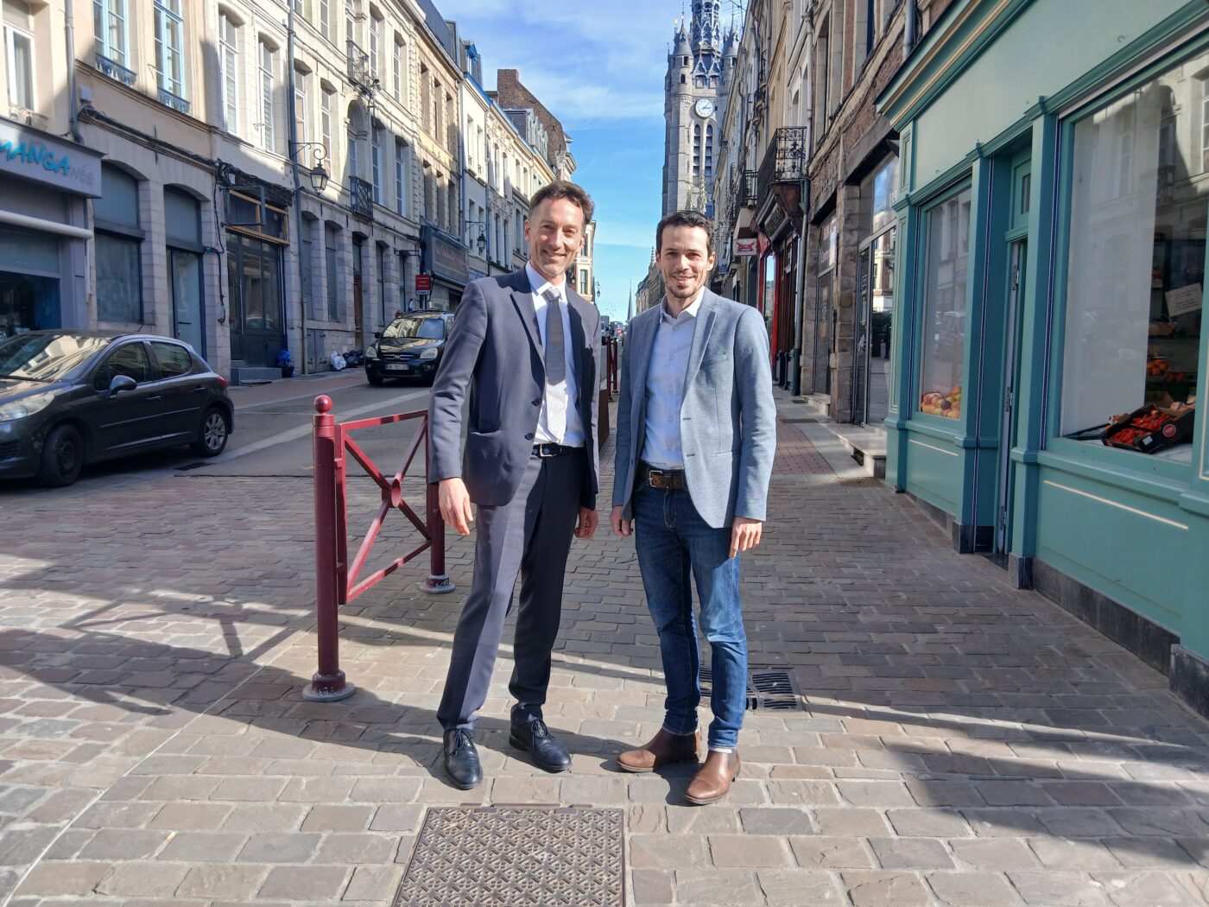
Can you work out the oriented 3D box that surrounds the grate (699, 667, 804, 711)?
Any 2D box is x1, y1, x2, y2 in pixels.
[{"bbox_3d":[0.557,0.936,3.539,0.410,0.040,0.420,1,8,5],"label":"grate"}]

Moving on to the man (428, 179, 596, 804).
[{"bbox_3d":[-0.282,0.105,2.824,0.530,1.846,0.380,-1,6,-16],"label":"man"}]

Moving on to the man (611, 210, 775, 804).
[{"bbox_3d":[0.270,0.159,2.767,0.520,1.759,0.380,3,6,23],"label":"man"}]

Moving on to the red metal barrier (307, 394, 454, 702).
[{"bbox_3d":[-0.975,0.255,4.136,0.180,1.180,1.658,1,6,6],"label":"red metal barrier"}]

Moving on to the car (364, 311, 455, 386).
[{"bbox_3d":[-4.307,-2.682,22.373,1.820,1.680,4.450,1,8,5],"label":"car"}]

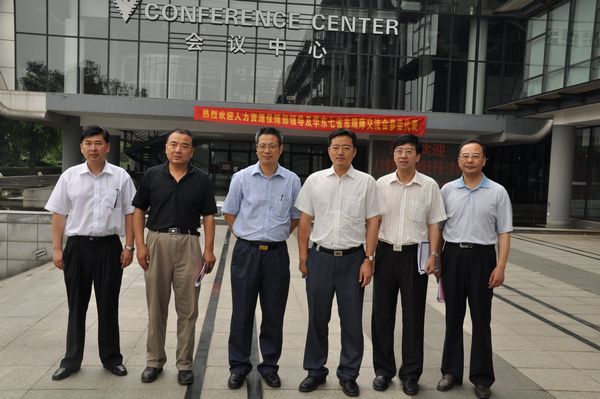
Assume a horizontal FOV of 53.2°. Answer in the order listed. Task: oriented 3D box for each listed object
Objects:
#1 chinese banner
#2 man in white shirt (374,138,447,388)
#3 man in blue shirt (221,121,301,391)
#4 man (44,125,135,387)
[{"bbox_3d":[0.394,-2.942,22.500,8.771,0.713,0.060,2,3,-5],"label":"chinese banner"},{"bbox_3d":[0.723,0.426,4.127,0.570,1.735,0.340,3,3,13],"label":"man in white shirt"},{"bbox_3d":[-0.261,0.378,4.115,0.540,1.745,0.360,2,3,-5],"label":"man in blue shirt"},{"bbox_3d":[-1.461,0.351,4.190,0.620,1.730,0.340,1,3,-16],"label":"man"}]

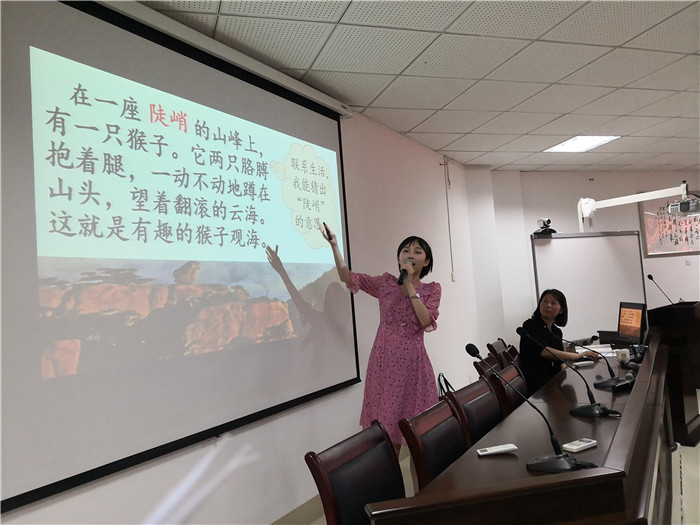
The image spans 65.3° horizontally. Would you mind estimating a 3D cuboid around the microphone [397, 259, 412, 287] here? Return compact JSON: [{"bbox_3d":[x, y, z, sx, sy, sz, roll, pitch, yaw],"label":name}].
[{"bbox_3d":[0.282,0.054,2.805,0.050,0.050,0.220,18,35,9],"label":"microphone"}]

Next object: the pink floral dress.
[{"bbox_3d":[0.276,0.524,2.980,0.520,0.960,0.380,-4,-3,-4],"label":"pink floral dress"}]

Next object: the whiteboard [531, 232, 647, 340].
[{"bbox_3d":[3.012,0.316,6.747,1.780,1.360,0.060,-3,-3,-23],"label":"whiteboard"}]

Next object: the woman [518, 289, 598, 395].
[{"bbox_3d":[1.446,0.814,3.622,0.720,1.250,0.500,-7,-4,38],"label":"woman"}]

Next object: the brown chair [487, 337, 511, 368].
[{"bbox_3d":[1.395,1.035,4.173,0.520,0.880,0.440,-6,-4,26],"label":"brown chair"}]

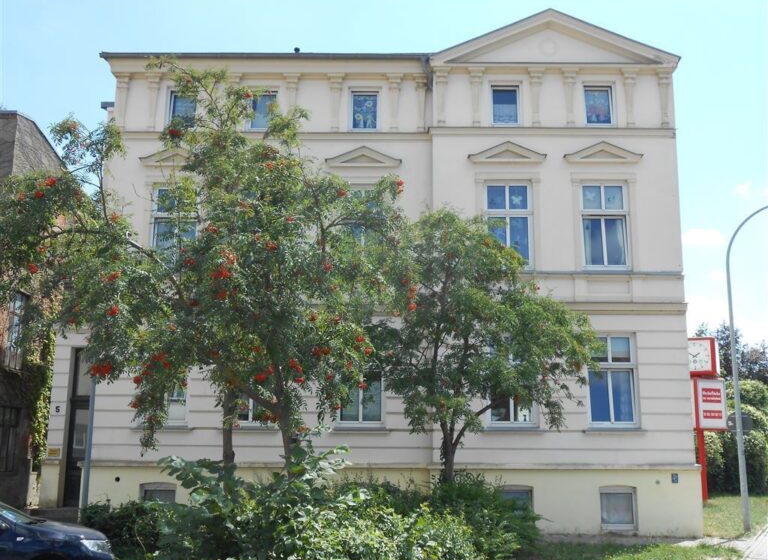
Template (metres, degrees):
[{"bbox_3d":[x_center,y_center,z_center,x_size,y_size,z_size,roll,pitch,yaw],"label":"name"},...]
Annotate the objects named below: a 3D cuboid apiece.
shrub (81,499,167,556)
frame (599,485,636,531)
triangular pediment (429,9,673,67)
[{"bbox_3d":[-4.981,4.644,16.120,1.647,0.829,1.300,0,-12,0],"label":"shrub"},{"bbox_3d":[4.818,4.730,17.459,0.764,0.868,0.130,0,-11,0],"label":"frame"},{"bbox_3d":[3.861,-5.413,19.304,5.559,1.417,0.600,0,-11,0],"label":"triangular pediment"}]

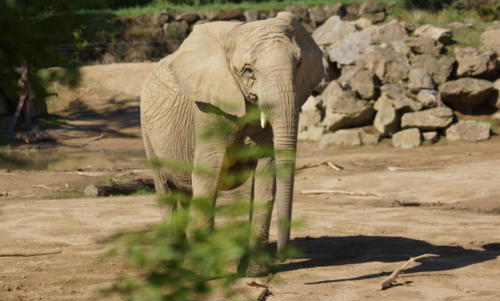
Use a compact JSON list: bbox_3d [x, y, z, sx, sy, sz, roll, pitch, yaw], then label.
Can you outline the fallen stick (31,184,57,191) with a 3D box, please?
[{"bbox_3d":[-2.715,0.489,28.800,0.420,0.050,0.100,4,7,38],"label":"fallen stick"}]

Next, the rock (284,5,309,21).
[{"bbox_3d":[0.939,-2.839,45.000,0.500,0.360,0.420,0,4,0],"label":"rock"}]

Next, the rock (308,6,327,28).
[{"bbox_3d":[1.400,-2.779,45.200,0.380,0.410,0.400,0,6,0],"label":"rock"}]

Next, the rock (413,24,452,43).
[{"bbox_3d":[3.662,-2.315,43.500,0.758,0.387,0.600,0,5,0],"label":"rock"}]

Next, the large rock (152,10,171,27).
[{"bbox_3d":[-1.868,-2.786,46.000,0.390,0.340,0.350,0,4,0],"label":"large rock"}]

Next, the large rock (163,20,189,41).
[{"bbox_3d":[-1.418,-2.285,41.500,0.500,0.380,0.420,0,6,0],"label":"large rock"}]

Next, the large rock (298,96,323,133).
[{"bbox_3d":[1.095,-0.674,40.800,0.520,0.660,0.500,0,4,0],"label":"large rock"}]

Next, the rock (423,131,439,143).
[{"bbox_3d":[3.337,-0.259,40.300,0.300,0.230,0.260,0,4,0],"label":"rock"}]

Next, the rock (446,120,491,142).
[{"bbox_3d":[3.539,-0.308,35.300,0.690,0.340,0.480,0,6,0],"label":"rock"}]

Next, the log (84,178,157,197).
[{"bbox_3d":[-1.764,0.523,30.400,1.250,0.200,0.200,-5,7,-38],"label":"log"}]

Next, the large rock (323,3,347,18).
[{"bbox_3d":[1.589,-2.633,41.000,0.460,0.310,0.380,0,6,0],"label":"large rock"}]

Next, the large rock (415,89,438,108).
[{"bbox_3d":[3.385,-0.997,41.800,0.460,0.372,0.420,0,5,0],"label":"large rock"}]

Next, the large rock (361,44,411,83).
[{"bbox_3d":[2.281,-1.465,36.700,0.840,0.620,0.650,0,6,0],"label":"large rock"}]

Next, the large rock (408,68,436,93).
[{"bbox_3d":[3.014,-1.230,38.300,0.460,0.410,0.450,0,6,0],"label":"large rock"}]

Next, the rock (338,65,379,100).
[{"bbox_3d":[1.792,-1.123,36.000,0.660,0.570,0.540,0,6,0],"label":"rock"}]

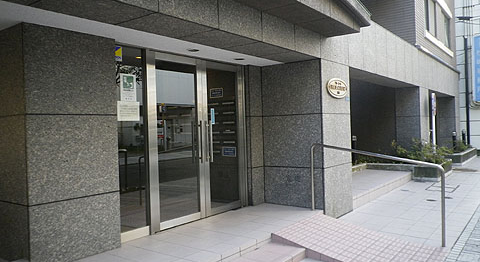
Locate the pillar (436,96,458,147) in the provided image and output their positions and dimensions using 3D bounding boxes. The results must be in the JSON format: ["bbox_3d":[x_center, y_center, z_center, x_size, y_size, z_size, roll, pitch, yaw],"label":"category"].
[{"bbox_3d":[8.746,-0.276,16.288,0.680,2.220,1.170,-1,1,37],"label":"pillar"}]

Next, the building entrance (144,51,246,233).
[{"bbox_3d":[-0.519,0.108,5.285,0.120,2.165,1.900,-1,1,37],"label":"building entrance"}]

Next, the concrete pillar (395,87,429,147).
[{"bbox_3d":[4.996,-0.086,11.224,0.630,2.240,1.200,-1,1,37],"label":"concrete pillar"}]

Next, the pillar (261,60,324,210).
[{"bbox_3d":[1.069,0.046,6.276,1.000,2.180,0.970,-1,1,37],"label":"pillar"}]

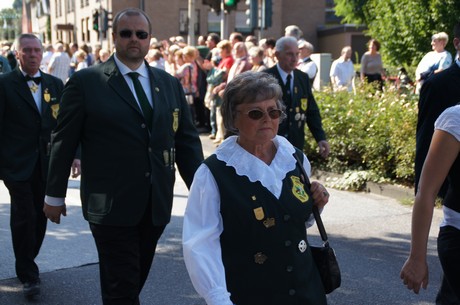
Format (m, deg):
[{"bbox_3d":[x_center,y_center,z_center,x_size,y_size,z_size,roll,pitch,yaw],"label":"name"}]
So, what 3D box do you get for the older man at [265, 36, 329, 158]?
[{"bbox_3d":[0.481,0.008,7.330,0.580,1.780,0.460,-3,6,-25],"label":"older man"}]

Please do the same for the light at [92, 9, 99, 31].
[{"bbox_3d":[-5.330,-5.263,38.000,0.280,0.850,0.300,4,7,33],"label":"light"}]

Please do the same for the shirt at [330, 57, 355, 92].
[{"bbox_3d":[2.046,-1.400,17.400,0.500,0.690,0.340,-6,8,-44],"label":"shirt"}]

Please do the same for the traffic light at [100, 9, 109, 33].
[{"bbox_3d":[-4.945,-5.223,38.000,0.300,0.880,0.280,-2,6,-18],"label":"traffic light"}]

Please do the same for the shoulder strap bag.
[{"bbox_3d":[0.322,0.258,3.480,0.170,0.530,0.240,-2,6,-18],"label":"shoulder strap bag"}]

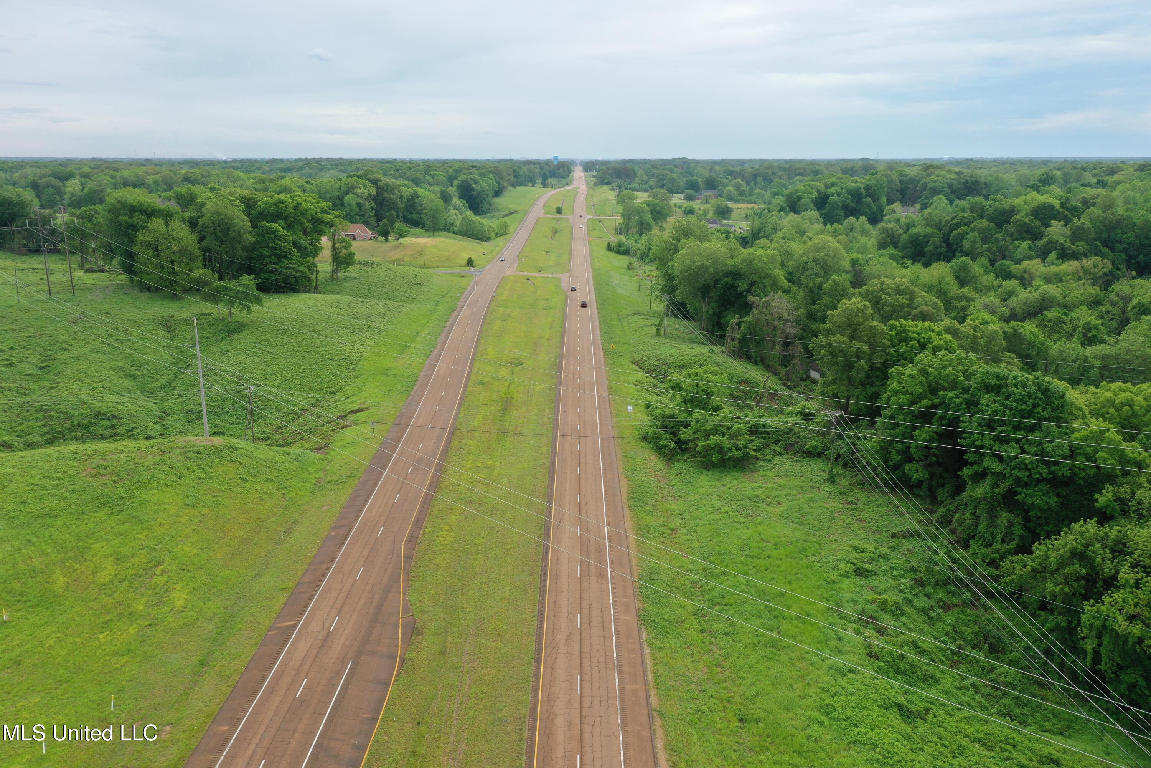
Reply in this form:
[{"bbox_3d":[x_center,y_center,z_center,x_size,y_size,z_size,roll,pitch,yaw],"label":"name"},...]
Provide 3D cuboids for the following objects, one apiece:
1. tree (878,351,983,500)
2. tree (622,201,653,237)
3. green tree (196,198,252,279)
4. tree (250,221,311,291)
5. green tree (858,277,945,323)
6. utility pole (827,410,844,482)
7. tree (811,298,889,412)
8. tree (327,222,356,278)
[{"bbox_3d":[52.830,6.240,133.300,15.130,21.810,15.130,0,14,0],"label":"tree"},{"bbox_3d":[39.590,-104.690,571.120,21.230,22.070,21.230,0,14,0],"label":"tree"},{"bbox_3d":[-107.010,-44.000,272.790,16.720,24.450,16.720,0,14,0],"label":"green tree"},{"bbox_3d":[-85.030,-36.730,258.060,17.110,19.620,17.110,0,14,0],"label":"tree"},{"bbox_3d":[78.020,-14.470,218.430,20.380,23.000,20.380,0,14,0],"label":"green tree"},{"bbox_3d":[40.590,9.860,139.820,2.500,11.590,0.400,-2,14,-7],"label":"utility pole"},{"bbox_3d":[55.890,-5.770,182.120,15.370,23.040,15.370,0,14,0],"label":"tree"},{"bbox_3d":[-78.870,-44.690,301.980,9.100,18.410,9.100,0,14,0],"label":"tree"}]

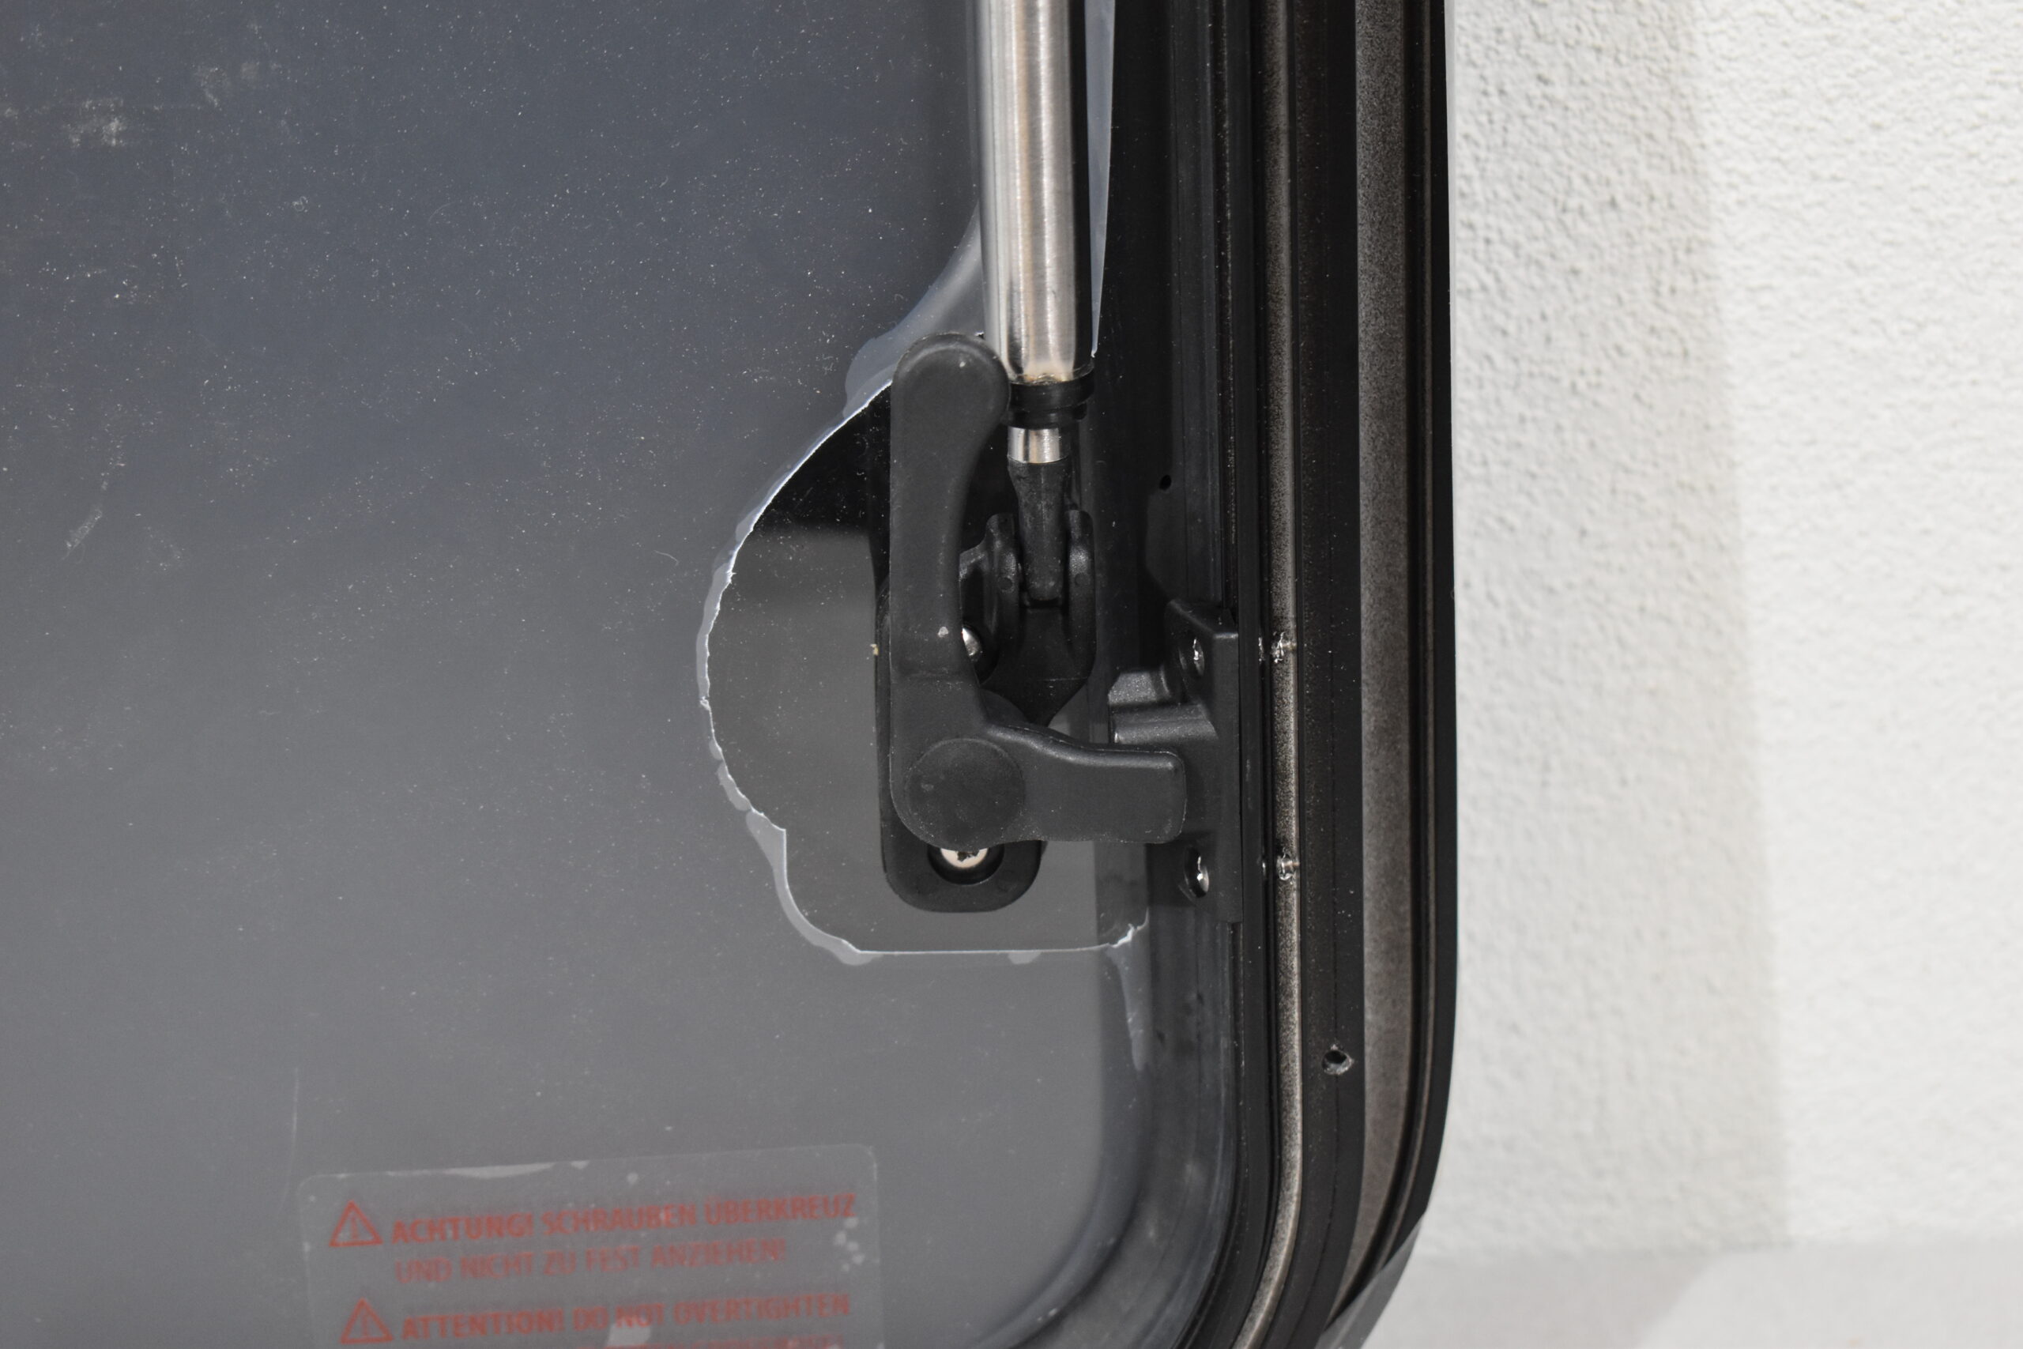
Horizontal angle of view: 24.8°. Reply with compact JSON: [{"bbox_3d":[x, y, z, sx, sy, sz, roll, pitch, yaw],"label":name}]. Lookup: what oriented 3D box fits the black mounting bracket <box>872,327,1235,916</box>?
[{"bbox_3d":[0.007,-0.008,0.730,0.056,0.089,0.042,-1,6,-5],"label":"black mounting bracket"}]

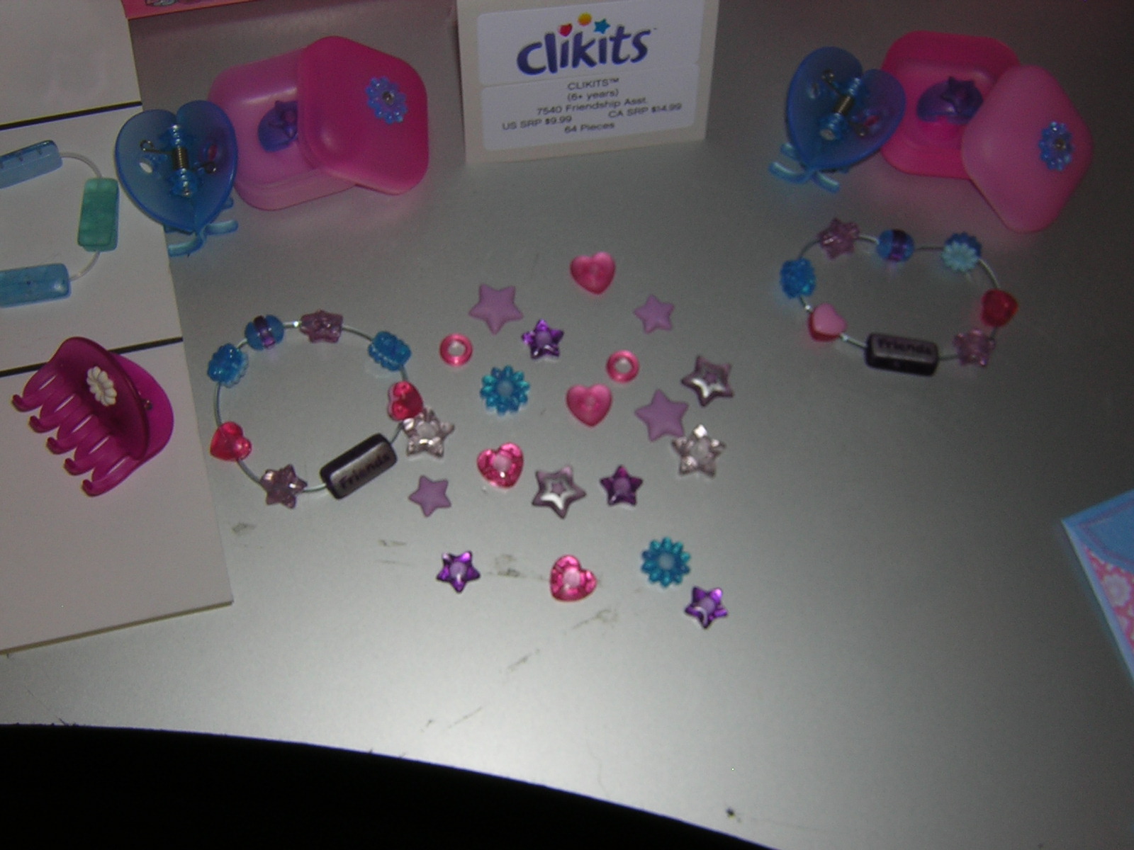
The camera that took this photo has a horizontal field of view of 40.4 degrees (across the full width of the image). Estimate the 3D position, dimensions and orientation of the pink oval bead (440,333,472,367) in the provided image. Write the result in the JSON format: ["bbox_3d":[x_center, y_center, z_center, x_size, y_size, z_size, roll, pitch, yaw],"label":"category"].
[{"bbox_3d":[-0.034,-0.023,0.479,0.010,0.004,0.010,1,76,-3],"label":"pink oval bead"}]

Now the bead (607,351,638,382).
[{"bbox_3d":[0.018,-0.018,0.480,0.010,0.004,0.010,1,76,-3],"label":"bead"}]

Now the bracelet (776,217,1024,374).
[{"bbox_3d":[0.105,-0.040,0.487,0.076,0.011,0.046,8,76,-1],"label":"bracelet"}]

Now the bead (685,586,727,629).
[{"bbox_3d":[0.041,0.054,0.454,0.013,0.005,0.012,4,76,-1],"label":"bead"}]

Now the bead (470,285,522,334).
[{"bbox_3d":[-0.022,-0.036,0.475,0.016,0.004,0.015,3,76,-1],"label":"bead"}]

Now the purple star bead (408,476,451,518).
[{"bbox_3d":[-0.041,0.022,0.467,0.013,0.004,0.012,10,76,-1],"label":"purple star bead"}]

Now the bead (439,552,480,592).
[{"bbox_3d":[-0.032,0.044,0.455,0.013,0.005,0.012,-3,76,-2],"label":"bead"}]

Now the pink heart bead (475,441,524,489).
[{"bbox_3d":[-0.020,0.013,0.470,0.014,0.005,0.013,-15,77,-7],"label":"pink heart bead"}]

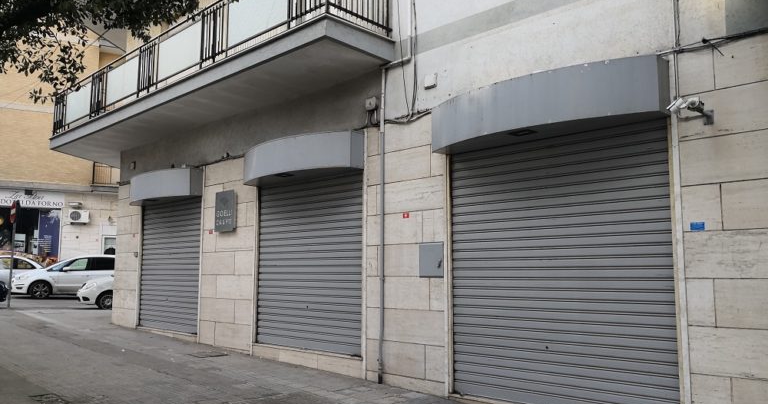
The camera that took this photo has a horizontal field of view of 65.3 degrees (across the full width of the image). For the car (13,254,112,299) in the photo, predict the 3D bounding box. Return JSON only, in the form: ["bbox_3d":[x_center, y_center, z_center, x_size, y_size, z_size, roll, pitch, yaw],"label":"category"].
[{"bbox_3d":[-11.817,2.933,23.669,4.770,1.660,1.880,4,-8,-28],"label":"car"}]

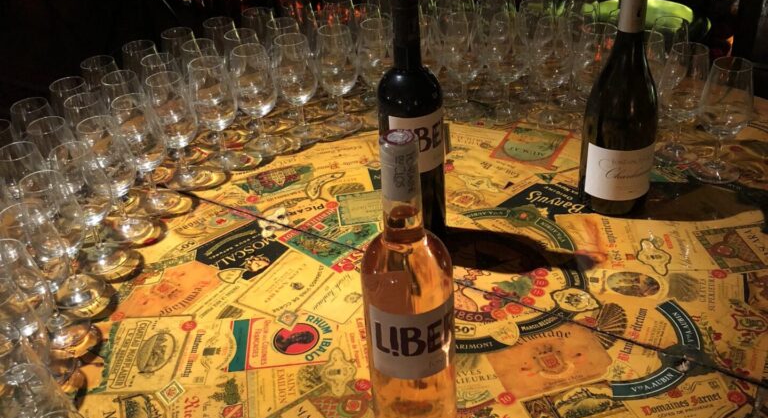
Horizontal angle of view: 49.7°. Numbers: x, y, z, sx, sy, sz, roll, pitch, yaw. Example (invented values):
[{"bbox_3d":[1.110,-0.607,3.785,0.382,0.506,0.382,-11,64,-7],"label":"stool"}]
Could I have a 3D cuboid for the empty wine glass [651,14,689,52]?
[{"bbox_3d":[0.403,-0.192,1.192,0.066,0.155,0.066,-4,33,0],"label":"empty wine glass"}]

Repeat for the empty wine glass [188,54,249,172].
[{"bbox_3d":[-0.240,-0.135,1.181,0.065,0.156,0.065,-4,34,0],"label":"empty wine glass"}]

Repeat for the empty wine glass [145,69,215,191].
[{"bbox_3d":[-0.288,-0.108,1.145,0.065,0.156,0.065,-4,34,0],"label":"empty wine glass"}]

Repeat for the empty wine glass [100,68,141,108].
[{"bbox_3d":[-0.349,-0.111,1.152,0.066,0.155,0.066,-3,34,2],"label":"empty wine glass"}]

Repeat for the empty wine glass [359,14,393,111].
[{"bbox_3d":[-0.005,-0.210,1.269,0.066,0.154,0.066,-5,34,0],"label":"empty wine glass"}]

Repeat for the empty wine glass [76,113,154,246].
[{"bbox_3d":[-0.342,-0.037,1.043,0.066,0.155,0.066,-3,34,2],"label":"empty wine glass"}]

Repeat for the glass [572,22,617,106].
[{"bbox_3d":[0.306,-0.186,1.194,0.066,0.155,0.066,-4,33,0],"label":"glass"}]

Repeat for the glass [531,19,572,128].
[{"bbox_3d":[0.249,-0.204,1.226,0.066,0.155,0.066,-3,34,2],"label":"glass"}]

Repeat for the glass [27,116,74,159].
[{"bbox_3d":[-0.412,-0.040,1.069,0.066,0.154,0.066,-5,34,0],"label":"glass"}]

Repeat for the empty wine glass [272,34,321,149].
[{"bbox_3d":[-0.129,-0.179,1.236,0.066,0.155,0.066,-4,33,0],"label":"empty wine glass"}]

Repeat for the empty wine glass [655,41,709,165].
[{"bbox_3d":[0.404,-0.144,1.119,0.066,0.154,0.066,-5,34,0],"label":"empty wine glass"}]

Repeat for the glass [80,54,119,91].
[{"bbox_3d":[-0.401,-0.145,1.223,0.066,0.154,0.066,-5,34,0],"label":"glass"}]

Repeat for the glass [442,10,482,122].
[{"bbox_3d":[0.124,-0.216,1.264,0.066,0.155,0.066,-4,33,0],"label":"glass"}]

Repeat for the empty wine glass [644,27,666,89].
[{"bbox_3d":[0.361,-0.171,1.166,0.066,0.155,0.066,-3,34,2],"label":"empty wine glass"}]

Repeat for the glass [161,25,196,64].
[{"bbox_3d":[-0.302,-0.197,1.274,0.066,0.155,0.066,-3,34,2],"label":"glass"}]

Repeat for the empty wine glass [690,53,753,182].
[{"bbox_3d":[0.442,-0.116,1.077,0.066,0.155,0.066,-3,34,2],"label":"empty wine glass"}]

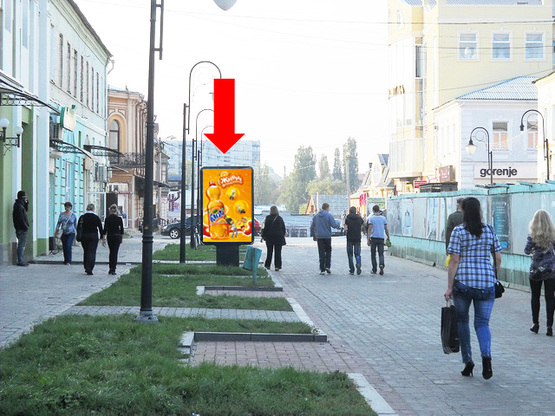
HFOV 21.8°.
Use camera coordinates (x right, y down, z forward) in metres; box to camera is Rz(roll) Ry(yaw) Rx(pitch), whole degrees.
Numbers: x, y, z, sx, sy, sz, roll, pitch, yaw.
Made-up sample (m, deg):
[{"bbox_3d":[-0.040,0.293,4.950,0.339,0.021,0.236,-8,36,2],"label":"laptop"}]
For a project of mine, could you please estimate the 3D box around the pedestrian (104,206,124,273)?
[{"bbox_3d":[-3.966,0.771,35.100,0.500,1.710,0.400,0,0,3],"label":"pedestrian"}]

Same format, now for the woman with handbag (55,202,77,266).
[{"bbox_3d":[-5.675,0.691,38.800,0.540,1.680,0.380,0,0,-6],"label":"woman with handbag"}]

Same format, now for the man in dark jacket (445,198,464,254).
[{"bbox_3d":[3.418,0.721,26.800,0.560,1.790,0.400,0,0,0],"label":"man in dark jacket"}]

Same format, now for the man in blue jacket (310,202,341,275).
[{"bbox_3d":[1.184,0.766,35.600,0.660,1.774,0.450,0,0,2],"label":"man in blue jacket"}]

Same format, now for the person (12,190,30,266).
[{"bbox_3d":[-6.282,0.512,35.400,0.400,1.848,0.500,0,0,0],"label":"person"}]

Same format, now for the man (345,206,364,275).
[{"bbox_3d":[1.940,0.828,36.200,0.480,1.730,0.420,0,0,0],"label":"man"}]

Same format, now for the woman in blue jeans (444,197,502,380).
[{"bbox_3d":[1.857,0.760,13.650,0.540,1.710,0.450,0,0,-3],"label":"woman in blue jeans"}]

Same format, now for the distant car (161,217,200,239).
[{"bbox_3d":[-4.486,1.094,83.500,4.500,1.460,1.800,0,0,-6],"label":"distant car"}]

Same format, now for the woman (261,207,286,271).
[{"bbox_3d":[-0.090,0.793,37.200,0.580,1.689,0.400,0,0,-3],"label":"woman"}]

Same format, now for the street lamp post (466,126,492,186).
[{"bbox_3d":[10.146,-1.093,72.000,1.500,5.850,0.450,0,0,0],"label":"street lamp post"}]

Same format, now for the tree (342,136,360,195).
[{"bbox_3d":[14.569,-5.882,285.000,3.300,16.287,3.300,0,0,0],"label":"tree"}]

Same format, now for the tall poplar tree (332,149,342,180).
[{"bbox_3d":[12.946,-5.285,310.000,2.600,15.215,2.600,0,0,0],"label":"tall poplar tree"}]

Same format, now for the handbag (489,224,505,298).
[{"bbox_3d":[2.075,0.509,13.650,0.160,0.695,0.280,0,0,-3],"label":"handbag"}]

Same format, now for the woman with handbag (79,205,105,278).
[{"bbox_3d":[-4.395,0.746,34.000,0.580,1.690,0.400,0,0,-3],"label":"woman with handbag"}]

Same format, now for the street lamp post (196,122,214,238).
[{"bbox_3d":[-3.419,-1.235,72.000,1.300,5.714,0.350,0,0,-3],"label":"street lamp post"}]

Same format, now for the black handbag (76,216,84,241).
[{"bbox_3d":[-4.766,0.520,34.900,0.170,0.580,0.330,0,0,0],"label":"black handbag"}]

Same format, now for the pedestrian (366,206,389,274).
[{"bbox_3d":[2.525,0.806,35.800,0.550,1.737,0.430,0,0,-3],"label":"pedestrian"}]

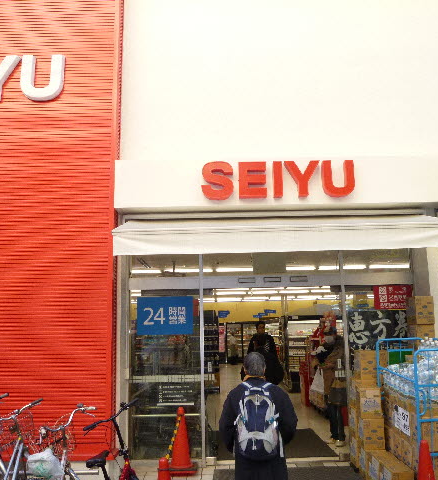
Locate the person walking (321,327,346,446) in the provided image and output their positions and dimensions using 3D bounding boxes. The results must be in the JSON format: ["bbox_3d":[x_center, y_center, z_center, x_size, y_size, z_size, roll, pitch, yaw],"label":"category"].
[{"bbox_3d":[1.595,2.045,6.510,0.480,1.590,0.480,6,-13,-32],"label":"person walking"}]

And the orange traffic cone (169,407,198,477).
[{"bbox_3d":[-0.429,2.380,5.541,0.350,0.720,0.350,-1,-11,-2],"label":"orange traffic cone"}]

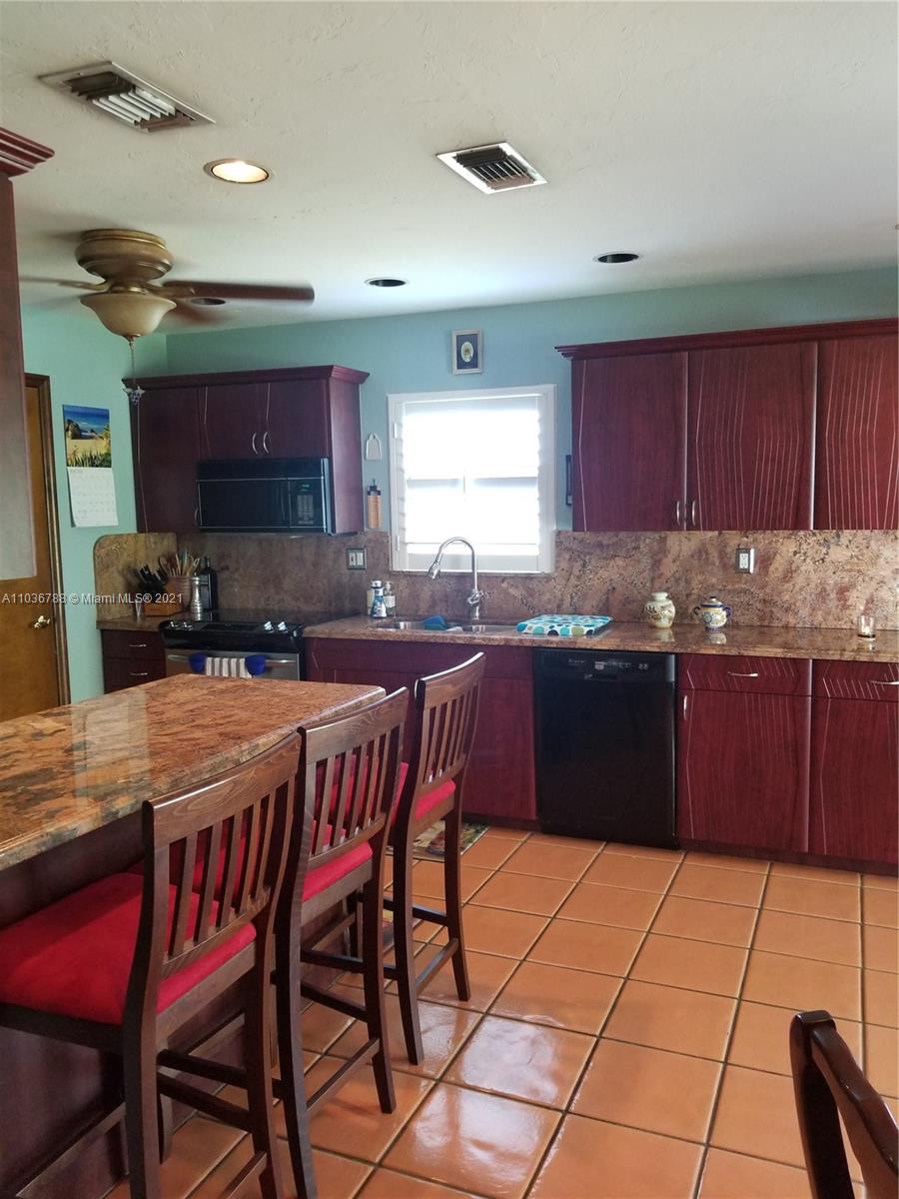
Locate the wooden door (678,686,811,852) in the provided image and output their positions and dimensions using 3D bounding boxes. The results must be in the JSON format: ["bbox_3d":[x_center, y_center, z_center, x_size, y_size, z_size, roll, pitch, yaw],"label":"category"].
[{"bbox_3d":[1.160,0.672,3.568,0.492,0.617,0.020,1,6,24],"label":"wooden door"}]

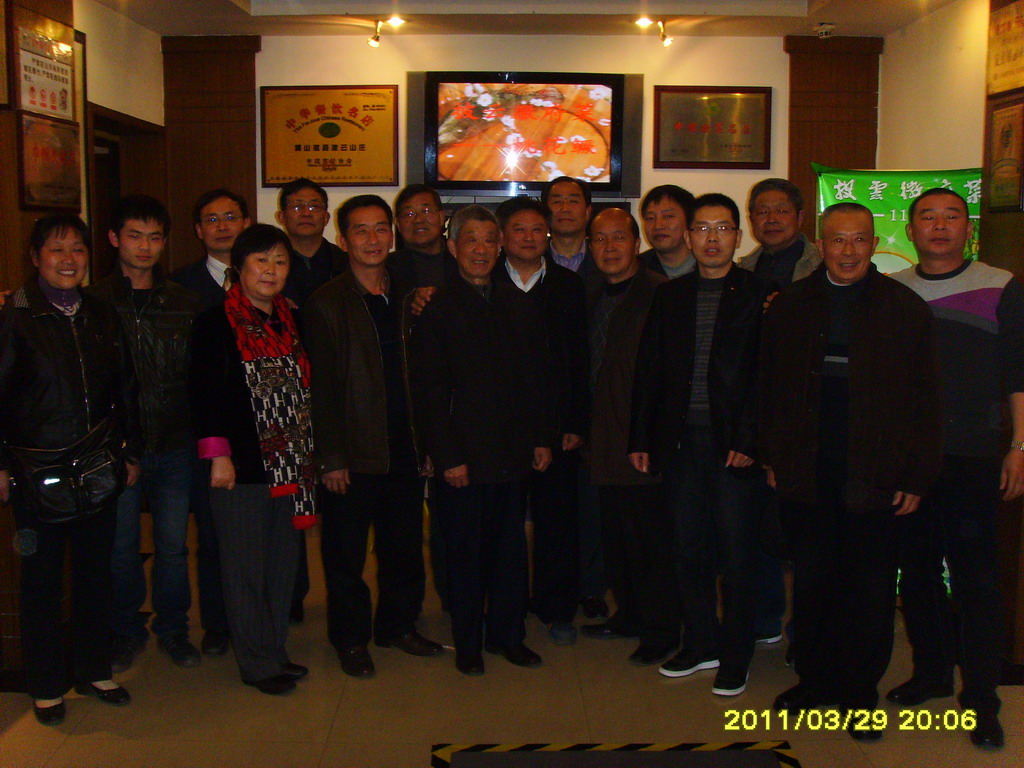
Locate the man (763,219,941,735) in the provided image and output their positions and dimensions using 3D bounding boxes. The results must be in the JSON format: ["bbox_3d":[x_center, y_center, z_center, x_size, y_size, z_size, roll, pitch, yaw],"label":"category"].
[{"bbox_3d":[1.050,0.264,3.577,0.570,1.633,0.370,2,8,16],"label":"man"}]

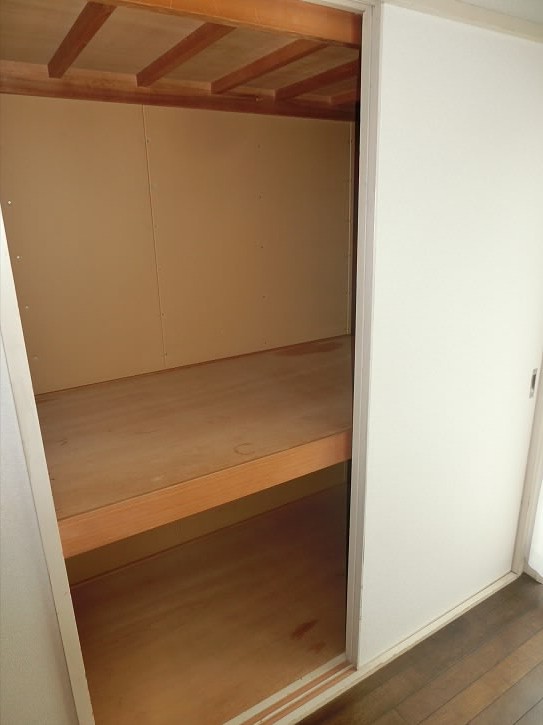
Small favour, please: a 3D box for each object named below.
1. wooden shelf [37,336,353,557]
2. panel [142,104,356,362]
[{"bbox_3d":[0.004,0.130,1.746,1.593,0.088,0.843,-11,20,-30],"label":"wooden shelf"},{"bbox_3d":[-0.031,-0.502,2.061,0.925,0.937,0.020,-11,20,-30],"label":"panel"}]

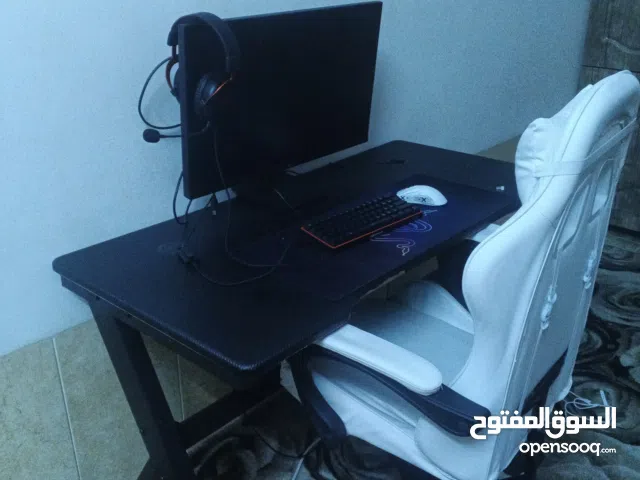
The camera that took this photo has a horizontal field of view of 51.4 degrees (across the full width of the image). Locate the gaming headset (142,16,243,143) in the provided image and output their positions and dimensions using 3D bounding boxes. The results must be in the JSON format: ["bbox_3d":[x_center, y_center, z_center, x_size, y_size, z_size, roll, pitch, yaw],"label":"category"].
[{"bbox_3d":[-0.266,-0.317,1.270,0.185,0.210,0.190,19,30,37],"label":"gaming headset"}]

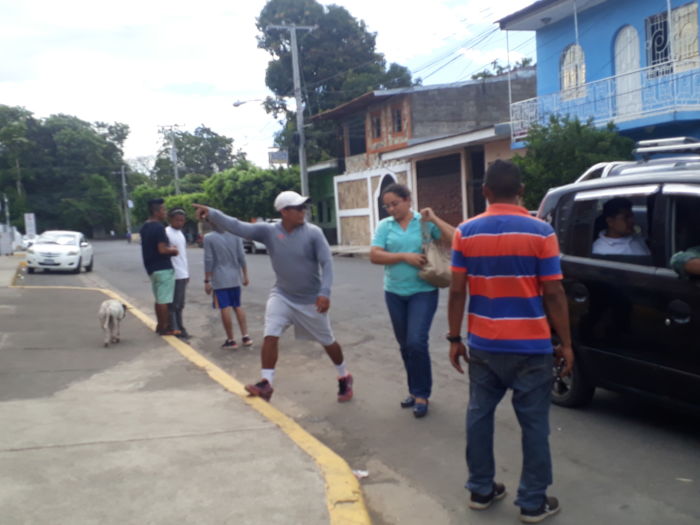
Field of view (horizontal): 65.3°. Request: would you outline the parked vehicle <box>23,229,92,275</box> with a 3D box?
[{"bbox_3d":[-10.605,-0.371,19.973,1.690,1.470,4.300,-5,4,-19],"label":"parked vehicle"}]

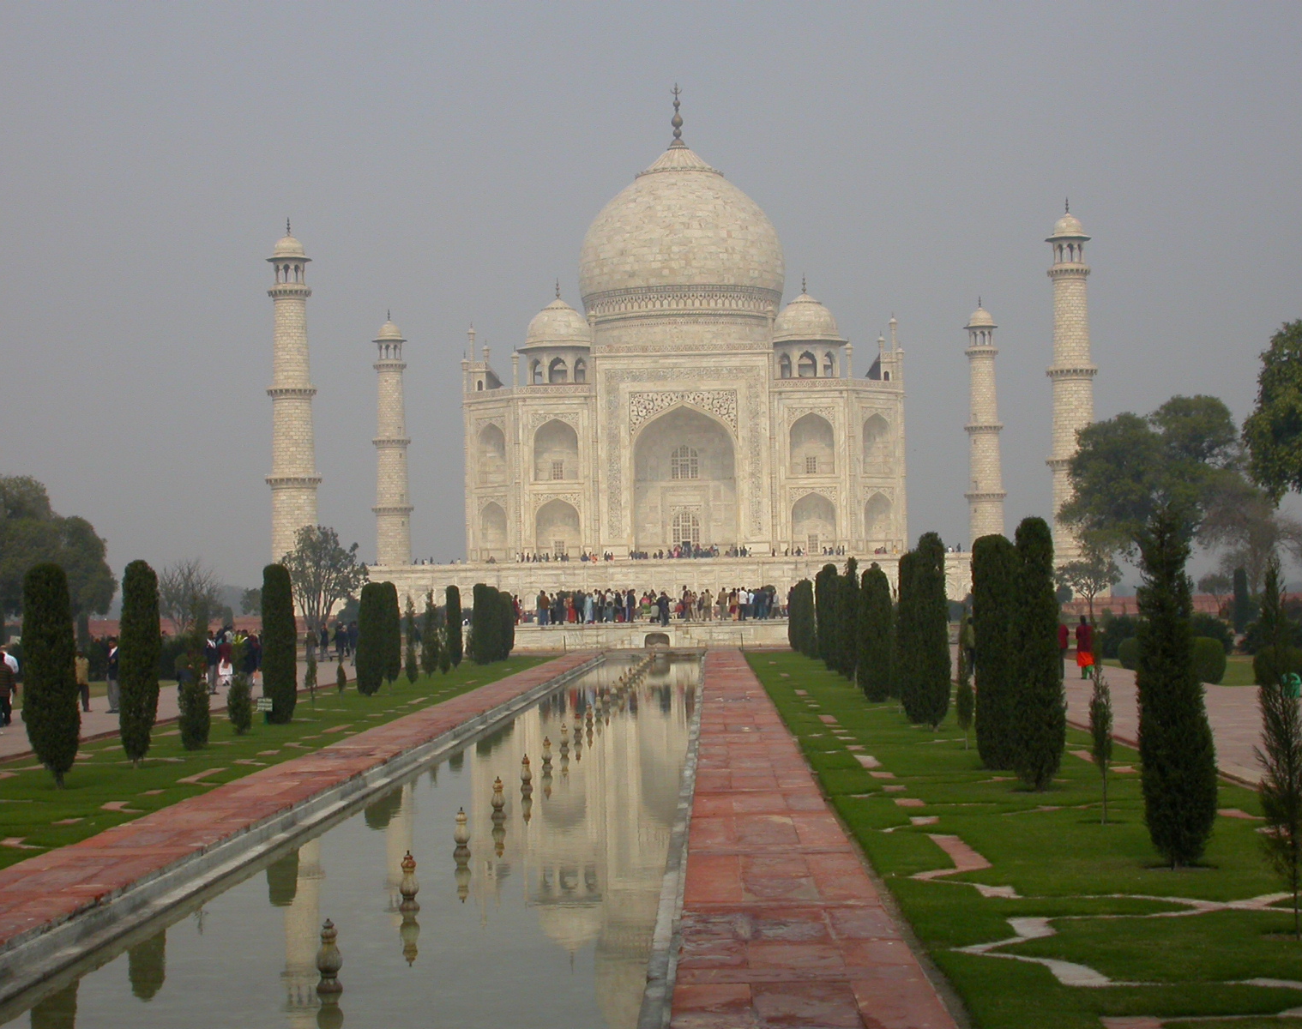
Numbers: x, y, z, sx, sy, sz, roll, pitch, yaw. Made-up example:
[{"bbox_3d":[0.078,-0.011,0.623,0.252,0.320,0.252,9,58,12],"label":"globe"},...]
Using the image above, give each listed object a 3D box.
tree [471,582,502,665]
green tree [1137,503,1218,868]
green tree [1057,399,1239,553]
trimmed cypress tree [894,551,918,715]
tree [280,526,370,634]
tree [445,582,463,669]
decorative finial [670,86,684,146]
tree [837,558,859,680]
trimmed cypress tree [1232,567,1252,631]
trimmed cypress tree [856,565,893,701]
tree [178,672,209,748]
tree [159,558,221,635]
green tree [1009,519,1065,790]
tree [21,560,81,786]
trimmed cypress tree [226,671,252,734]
[{"bbox_3d":[-6.961,4.606,103.121,1.124,3.409,1.124,-1,-2,-4],"label":"tree"},{"bbox_3d":[4.361,1.422,20.365,0.653,3.014,0.653,-1,-2,1],"label":"green tree"},{"bbox_3d":[30.468,-0.110,149.414,10.992,14.209,10.992,-1,-2,1],"label":"green tree"},{"bbox_3d":[5.069,2.350,46.986,0.778,3.327,0.778,-2,-2,6],"label":"trimmed cypress tree"},{"bbox_3d":[-20.615,4.541,155.470,5.612,7.660,5.612,-1,-2,1],"label":"tree"},{"bbox_3d":[-7.113,4.077,89.106,0.641,3.138,0.641,-1,-2,1],"label":"tree"},{"bbox_3d":[3.574,-54.571,335.853,1.900,8.701,1.900,-1,-2,1],"label":"decorative finial"},{"bbox_3d":[5.433,2.887,67.330,0.604,3.393,0.604,-1,-2,1],"label":"tree"},{"bbox_3d":[31.727,4.566,132.120,1.037,3.543,1.037,-2,-2,13],"label":"trimmed cypress tree"},{"bbox_3d":[5.240,2.791,57.523,0.827,3.198,0.827,-1,-2,5],"label":"trimmed cypress tree"},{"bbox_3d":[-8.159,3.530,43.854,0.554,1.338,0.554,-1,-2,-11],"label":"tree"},{"bbox_3d":[-35.784,6.674,190.788,4.890,6.606,4.890,-1,-2,1],"label":"tree"},{"bbox_3d":[4.770,1.726,30.383,0.701,3.389,0.701,-2,-2,9],"label":"green tree"},{"bbox_3d":[-8.570,2.293,35.089,0.825,3.194,0.825,-1,-2,-14],"label":"tree"},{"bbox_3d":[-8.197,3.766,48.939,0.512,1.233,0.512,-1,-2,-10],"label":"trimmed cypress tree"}]

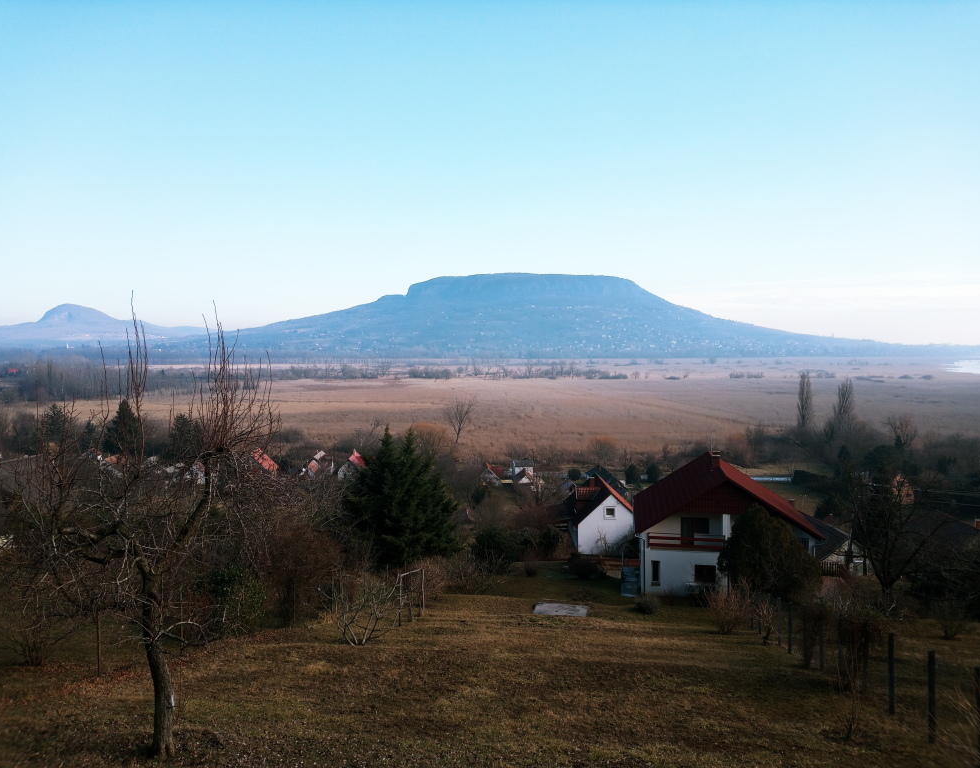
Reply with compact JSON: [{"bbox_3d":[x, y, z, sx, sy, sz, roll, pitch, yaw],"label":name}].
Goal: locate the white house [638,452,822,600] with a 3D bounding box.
[{"bbox_3d":[16.284,9.587,59.388,11.432,7.867,14.083,0,2,10],"label":"white house"}]

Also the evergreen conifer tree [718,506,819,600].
[{"bbox_3d":[15.803,9.703,47.000,5.901,5.845,5.500,0,2,0],"label":"evergreen conifer tree"}]

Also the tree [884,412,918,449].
[{"bbox_3d":[124.049,14.638,250.000,10.564,12.073,9.500,0,2,0],"label":"tree"}]

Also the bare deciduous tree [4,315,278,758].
[{"bbox_3d":[-5.301,2.213,12.600,4.168,6.815,4.200,0,2,0],"label":"bare deciduous tree"}]

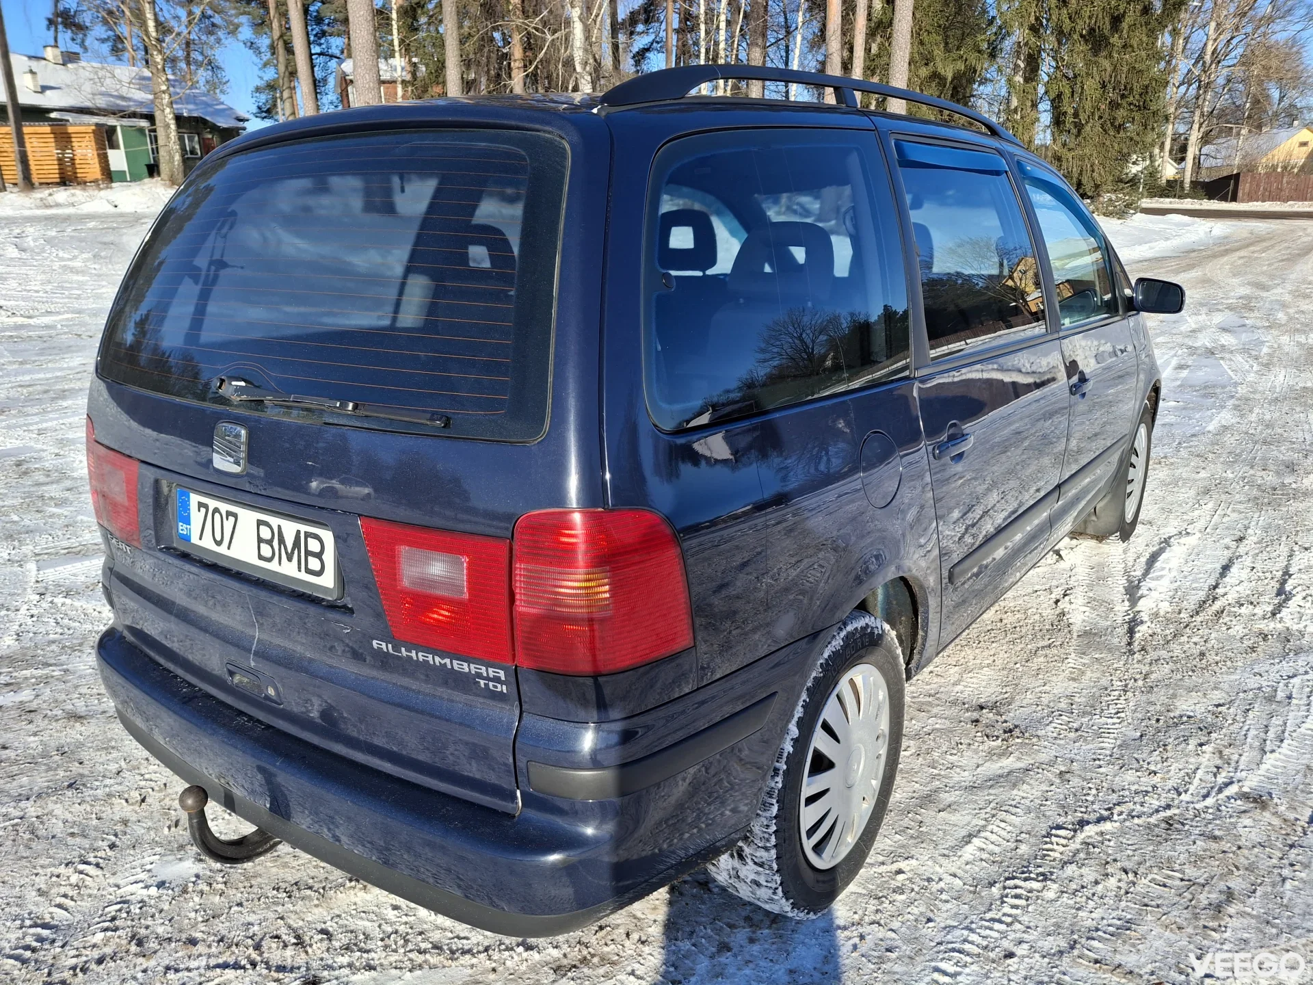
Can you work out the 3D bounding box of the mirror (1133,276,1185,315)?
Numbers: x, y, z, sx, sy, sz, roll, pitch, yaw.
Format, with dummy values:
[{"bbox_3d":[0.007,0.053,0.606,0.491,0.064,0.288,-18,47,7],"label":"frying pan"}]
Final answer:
[{"bbox_3d":[1.824,-0.715,3.431,0.180,0.130,0.105,10,19,36],"label":"mirror"}]

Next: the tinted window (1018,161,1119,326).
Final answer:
[{"bbox_3d":[1.351,-0.816,3.099,0.050,0.505,0.840,-11,6,40],"label":"tinted window"}]

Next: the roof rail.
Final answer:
[{"bbox_3d":[0.547,-0.919,2.276,0.075,0.135,2.120,10,19,36],"label":"roof rail"}]

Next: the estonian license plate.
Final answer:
[{"bbox_3d":[-0.754,0.082,1.756,0.525,0.115,0.020,10,12,36],"label":"estonian license plate"}]

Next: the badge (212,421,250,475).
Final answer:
[{"bbox_3d":[-0.765,-0.081,1.703,0.085,0.094,0.015,10,12,36],"label":"badge"}]

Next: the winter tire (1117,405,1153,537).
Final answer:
[{"bbox_3d":[2.030,-0.093,4.227,0.210,0.635,0.635,10,19,36],"label":"winter tire"}]

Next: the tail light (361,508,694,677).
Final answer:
[{"bbox_3d":[-0.209,0.120,1.450,0.510,0.262,0.210,10,19,36],"label":"tail light"}]

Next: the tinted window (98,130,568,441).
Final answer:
[{"bbox_3d":[-0.677,-0.388,1.753,1.390,0.520,0.090,10,-8,36],"label":"tinted window"}]

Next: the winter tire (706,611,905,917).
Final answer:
[{"bbox_3d":[0.325,0.560,2.051,0.210,0.635,0.635,10,19,36],"label":"winter tire"}]

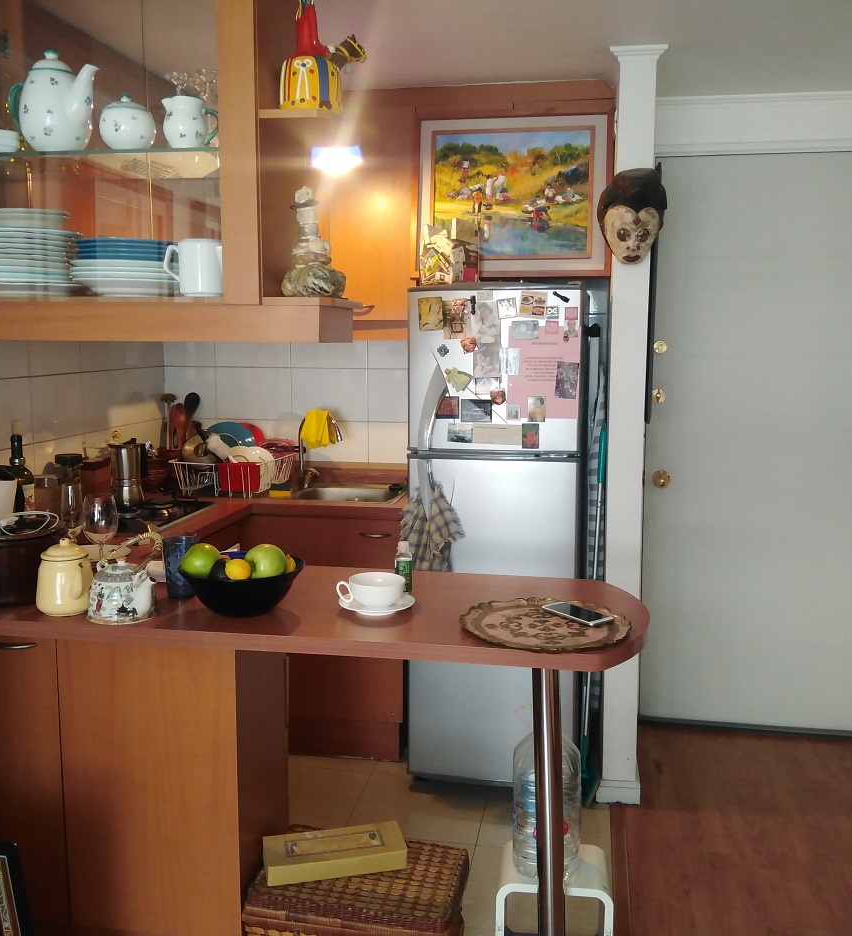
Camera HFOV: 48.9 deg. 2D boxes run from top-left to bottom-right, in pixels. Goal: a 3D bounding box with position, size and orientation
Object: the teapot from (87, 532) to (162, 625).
[{"bbox_3d":[-0.575,0.203,1.776,0.151,0.162,0.131,5,9,33],"label":"teapot"}]

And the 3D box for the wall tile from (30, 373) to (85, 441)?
[{"bbox_3d":[-1.173,-0.195,2.981,0.010,0.200,0.292,1,8,11],"label":"wall tile"}]

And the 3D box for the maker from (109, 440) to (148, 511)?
[{"bbox_3d":[-0.900,0.020,2.820,0.101,0.202,0.136,7,10,44],"label":"maker"}]

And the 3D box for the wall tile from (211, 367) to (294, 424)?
[{"bbox_3d":[-0.665,-0.287,3.628,0.304,0.200,0.010,1,8,11],"label":"wall tile"}]

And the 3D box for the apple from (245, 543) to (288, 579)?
[{"bbox_3d":[-0.318,0.191,1.860,0.082,0.078,0.082,1,8,11],"label":"apple"}]

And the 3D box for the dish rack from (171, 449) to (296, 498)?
[{"bbox_3d":[-0.679,0.018,3.373,0.338,0.126,0.374,1,7,11],"label":"dish rack"}]

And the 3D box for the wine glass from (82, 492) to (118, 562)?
[{"bbox_3d":[-0.755,0.149,2.175,0.079,0.170,0.079,1,7,11],"label":"wine glass"}]

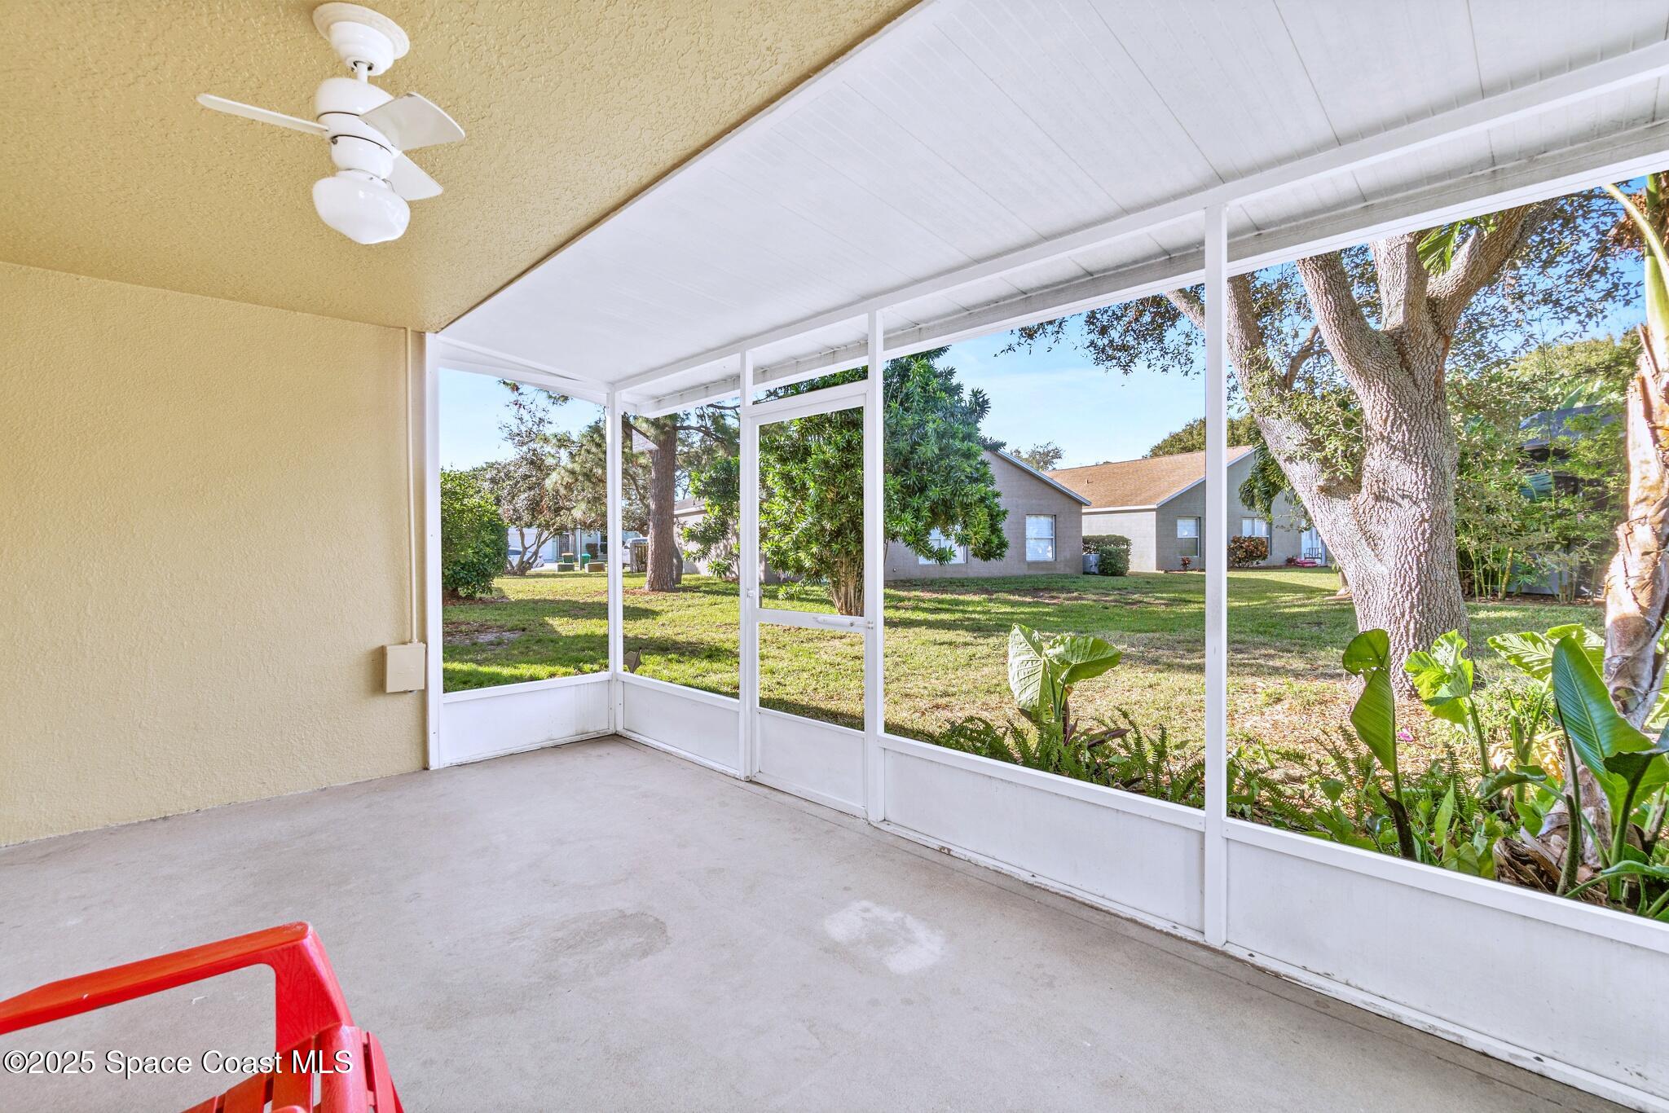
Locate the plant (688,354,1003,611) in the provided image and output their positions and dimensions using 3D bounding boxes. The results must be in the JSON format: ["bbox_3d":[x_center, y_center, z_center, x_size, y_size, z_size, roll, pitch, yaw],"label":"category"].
[{"bbox_3d":[0.240,-1.295,12.200,5.400,4.800,4.900,0,1,0],"label":"plant"}]

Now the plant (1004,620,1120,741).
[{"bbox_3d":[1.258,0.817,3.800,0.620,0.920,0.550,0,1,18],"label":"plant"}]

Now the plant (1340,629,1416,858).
[{"bbox_3d":[1.962,0.756,2.500,0.280,1.020,0.260,1,1,37],"label":"plant"}]

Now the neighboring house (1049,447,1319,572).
[{"bbox_3d":[15.933,-2.260,36.852,14.600,5.400,13.000,-1,1,-29],"label":"neighboring house"}]

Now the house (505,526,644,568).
[{"bbox_3d":[-22.209,-2.044,56.000,14.000,4.800,10.500,-1,1,-27],"label":"house"}]

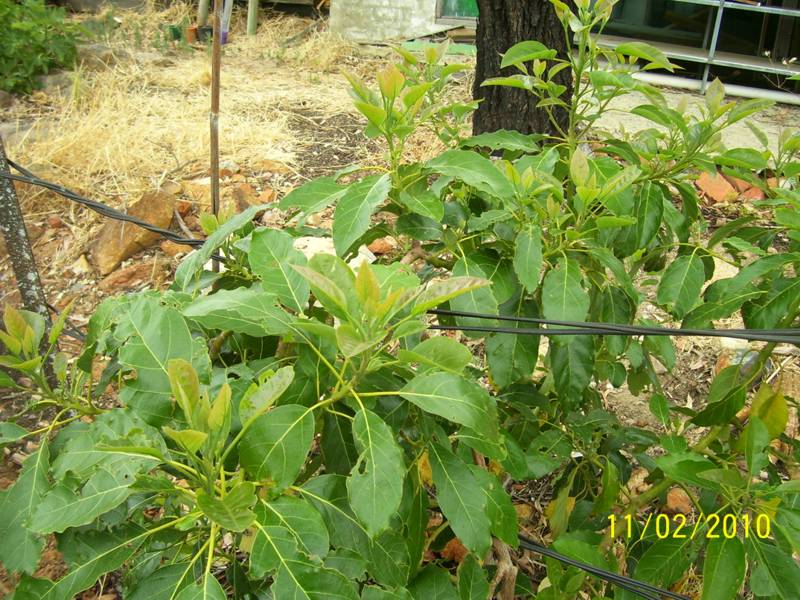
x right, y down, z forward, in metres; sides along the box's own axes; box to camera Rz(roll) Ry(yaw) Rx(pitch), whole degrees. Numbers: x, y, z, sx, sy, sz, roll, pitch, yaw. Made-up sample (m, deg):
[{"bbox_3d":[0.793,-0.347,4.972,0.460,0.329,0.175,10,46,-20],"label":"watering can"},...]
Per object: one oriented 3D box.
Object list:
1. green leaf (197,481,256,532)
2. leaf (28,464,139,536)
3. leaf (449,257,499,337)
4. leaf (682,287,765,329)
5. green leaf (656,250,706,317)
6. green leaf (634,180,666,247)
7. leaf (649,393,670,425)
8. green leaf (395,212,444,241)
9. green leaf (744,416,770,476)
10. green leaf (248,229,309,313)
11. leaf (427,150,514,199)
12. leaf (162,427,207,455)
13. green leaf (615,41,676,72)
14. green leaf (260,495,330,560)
[{"bbox_3d":[-0.212,0.253,0.960,0.062,0.020,0.074,-30,50,-32],"label":"green leaf"},{"bbox_3d":[-0.425,0.270,1.065,0.139,0.025,0.080,-15,43,-12],"label":"leaf"},{"bbox_3d":[0.137,-0.007,1.470,0.090,0.025,0.159,-6,68,-2],"label":"leaf"},{"bbox_3d":[0.607,0.016,1.475,0.163,0.025,0.065,-19,47,-4],"label":"leaf"},{"bbox_3d":[0.634,-0.033,1.775,0.095,0.161,0.030,17,-11,11],"label":"green leaf"},{"bbox_3d":[0.467,-0.158,1.475,0.050,0.025,0.138,16,68,-10],"label":"green leaf"},{"bbox_3d":[0.548,0.229,1.660,0.042,0.069,0.012,-11,-17,7],"label":"leaf"},{"bbox_3d":[0.043,-0.161,1.720,0.116,0.025,0.075,-3,51,20],"label":"green leaf"},{"bbox_3d":[0.726,0.297,1.595,0.055,0.142,0.025,-15,23,-27],"label":"green leaf"},{"bbox_3d":[-0.212,-0.052,1.380,0.095,0.030,0.201,-29,59,-12],"label":"green leaf"},{"bbox_3d":[0.124,-0.221,1.410,0.176,0.035,0.075,21,35,20],"label":"leaf"},{"bbox_3d":[-0.308,0.201,1.125,0.055,0.050,0.030,-42,14,-22],"label":"leaf"},{"bbox_3d":[0.547,-0.542,1.750,0.143,0.035,0.060,22,32,8],"label":"green leaf"},{"bbox_3d":[-0.154,0.334,1.155,0.147,0.030,0.085,36,57,20],"label":"green leaf"}]

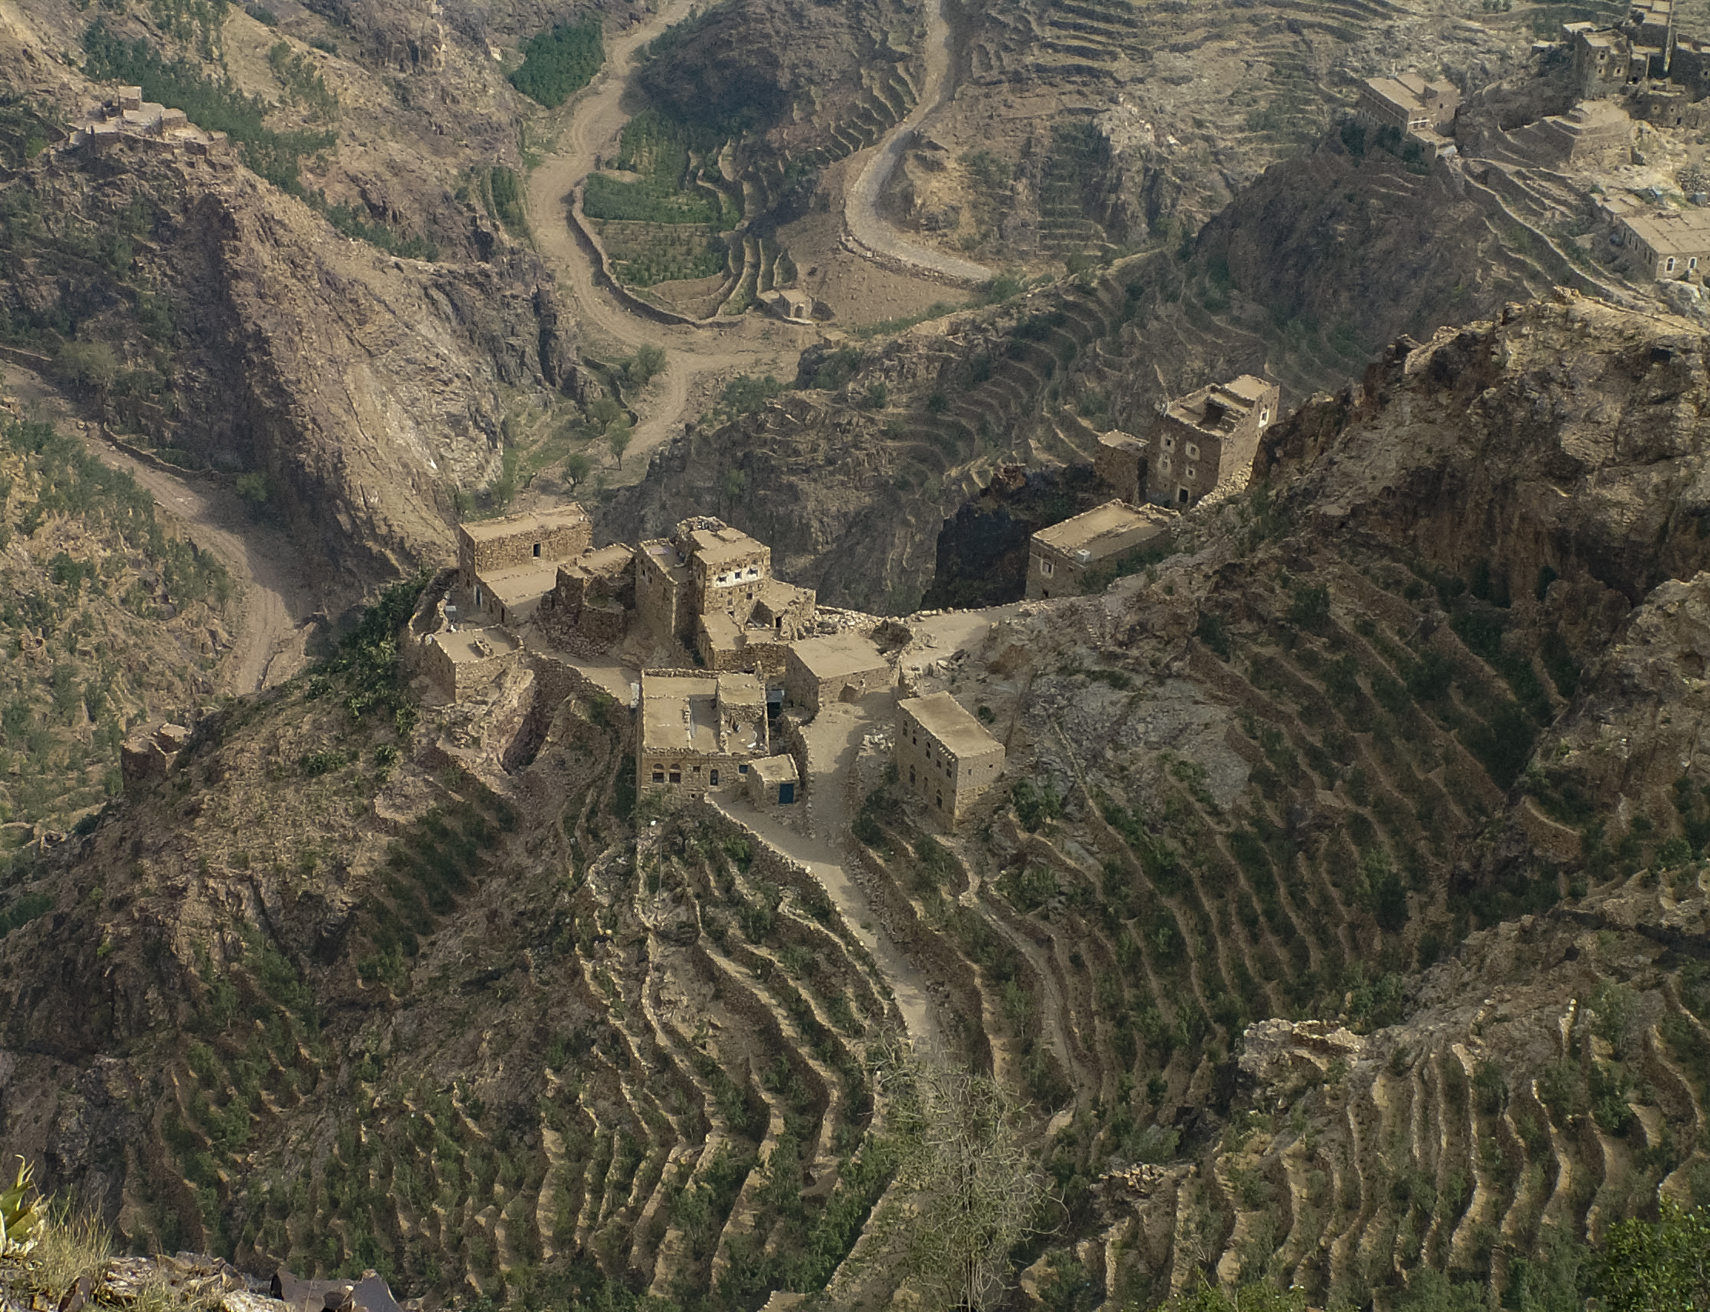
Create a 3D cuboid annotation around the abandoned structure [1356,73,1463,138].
[{"bbox_3d":[71.840,-72.030,574.960,7.390,5.900,12.630,-8,31,-19],"label":"abandoned structure"}]

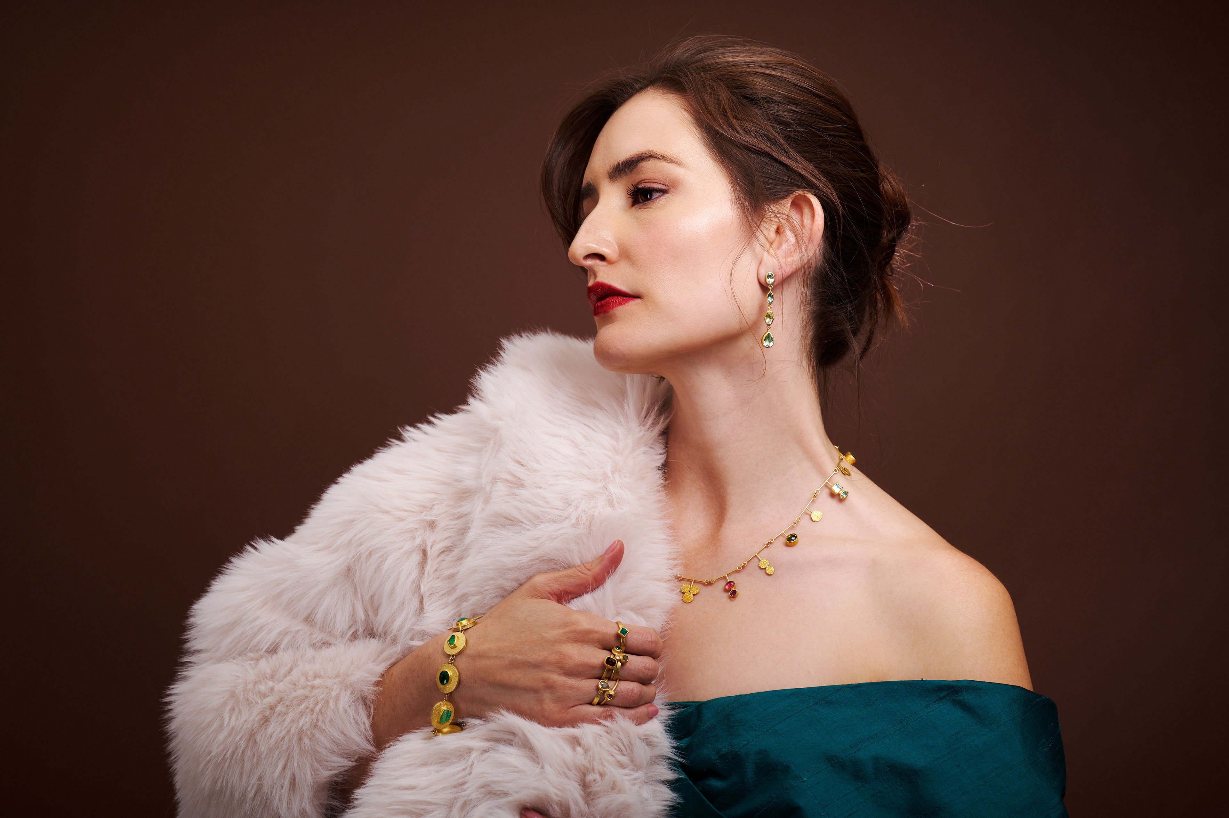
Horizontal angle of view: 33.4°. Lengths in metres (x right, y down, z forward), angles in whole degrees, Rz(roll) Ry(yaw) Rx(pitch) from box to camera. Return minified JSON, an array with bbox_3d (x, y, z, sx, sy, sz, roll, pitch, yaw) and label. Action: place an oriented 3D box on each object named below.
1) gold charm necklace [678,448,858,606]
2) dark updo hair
[{"bbox_3d":[0.086,0.071,1.395,0.160,0.112,0.130,0,0,25],"label":"gold charm necklace"},{"bbox_3d":[0.077,-0.140,1.400,0.240,0.228,0.180,4,-5,-30],"label":"dark updo hair"}]

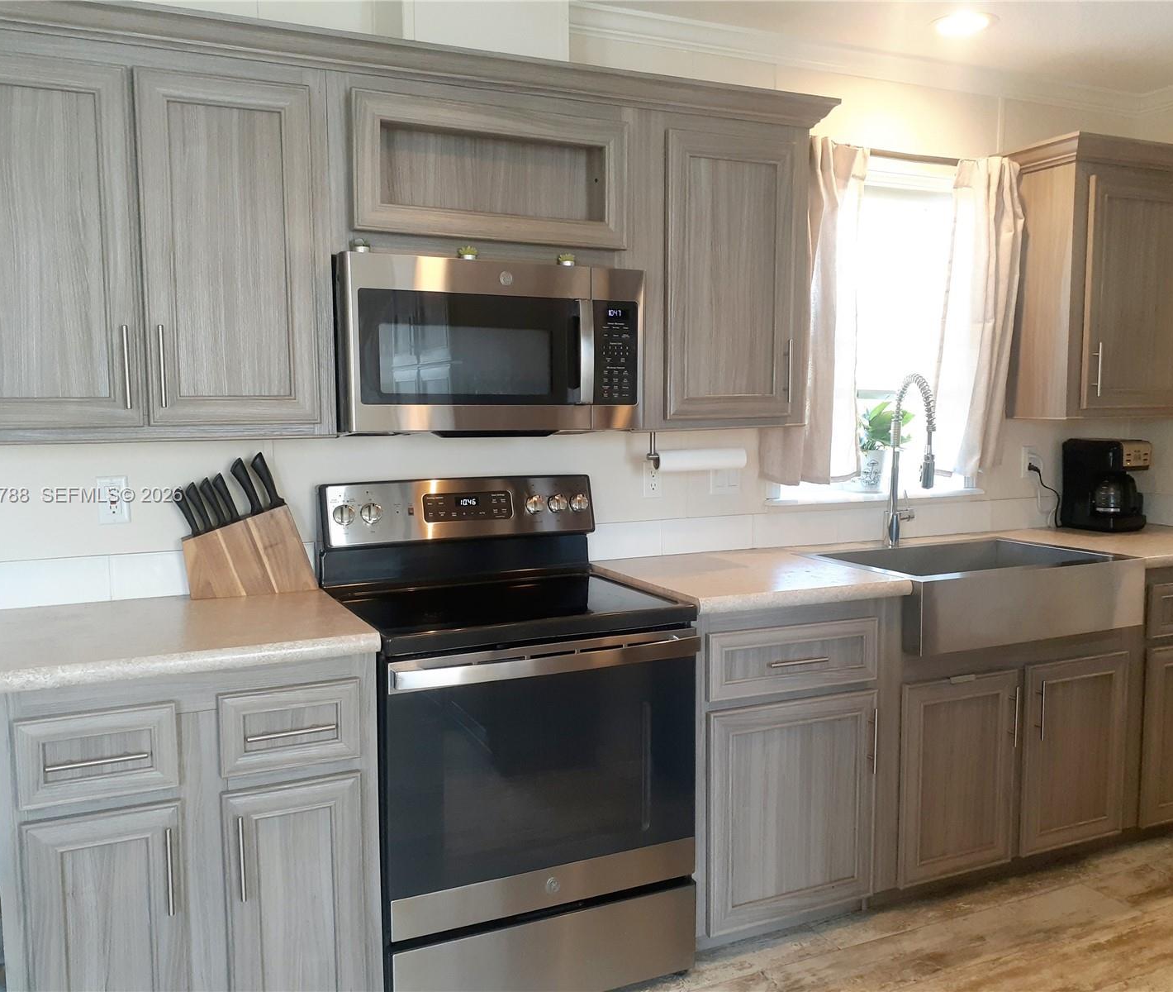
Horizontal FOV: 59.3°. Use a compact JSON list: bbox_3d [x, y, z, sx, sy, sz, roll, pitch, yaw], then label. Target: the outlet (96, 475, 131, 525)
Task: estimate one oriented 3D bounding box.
[{"bbox_3d":[-1.132,0.011,2.470,0.071,0.116,0.020,-2,5,-25],"label":"outlet"}]

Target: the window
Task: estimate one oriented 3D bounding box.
[{"bbox_3d":[0.974,-0.554,3.454,0.855,1.110,0.110,-2,5,-25],"label":"window"}]

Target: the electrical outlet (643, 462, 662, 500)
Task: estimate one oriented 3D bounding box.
[{"bbox_3d":[0.201,-0.048,3.092,0.066,0.111,0.020,-2,5,-25],"label":"electrical outlet"}]

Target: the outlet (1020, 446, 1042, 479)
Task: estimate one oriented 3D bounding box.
[{"bbox_3d":[1.617,-0.121,3.746,0.078,0.116,0.030,-2,5,-25],"label":"outlet"}]

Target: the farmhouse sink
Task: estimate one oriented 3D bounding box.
[{"bbox_3d":[1.141,0.285,3.111,0.852,0.211,0.550,-2,5,-25],"label":"farmhouse sink"}]

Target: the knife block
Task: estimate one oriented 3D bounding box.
[{"bbox_3d":[-0.843,0.132,2.589,0.318,0.228,0.068,-2,5,-25],"label":"knife block"}]

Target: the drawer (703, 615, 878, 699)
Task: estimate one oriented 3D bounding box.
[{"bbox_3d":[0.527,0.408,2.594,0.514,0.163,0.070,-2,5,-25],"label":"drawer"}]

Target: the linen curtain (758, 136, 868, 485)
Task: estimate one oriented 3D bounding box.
[{"bbox_3d":[0.704,-0.562,3.227,0.365,1.055,0.090,-2,5,-25],"label":"linen curtain"}]

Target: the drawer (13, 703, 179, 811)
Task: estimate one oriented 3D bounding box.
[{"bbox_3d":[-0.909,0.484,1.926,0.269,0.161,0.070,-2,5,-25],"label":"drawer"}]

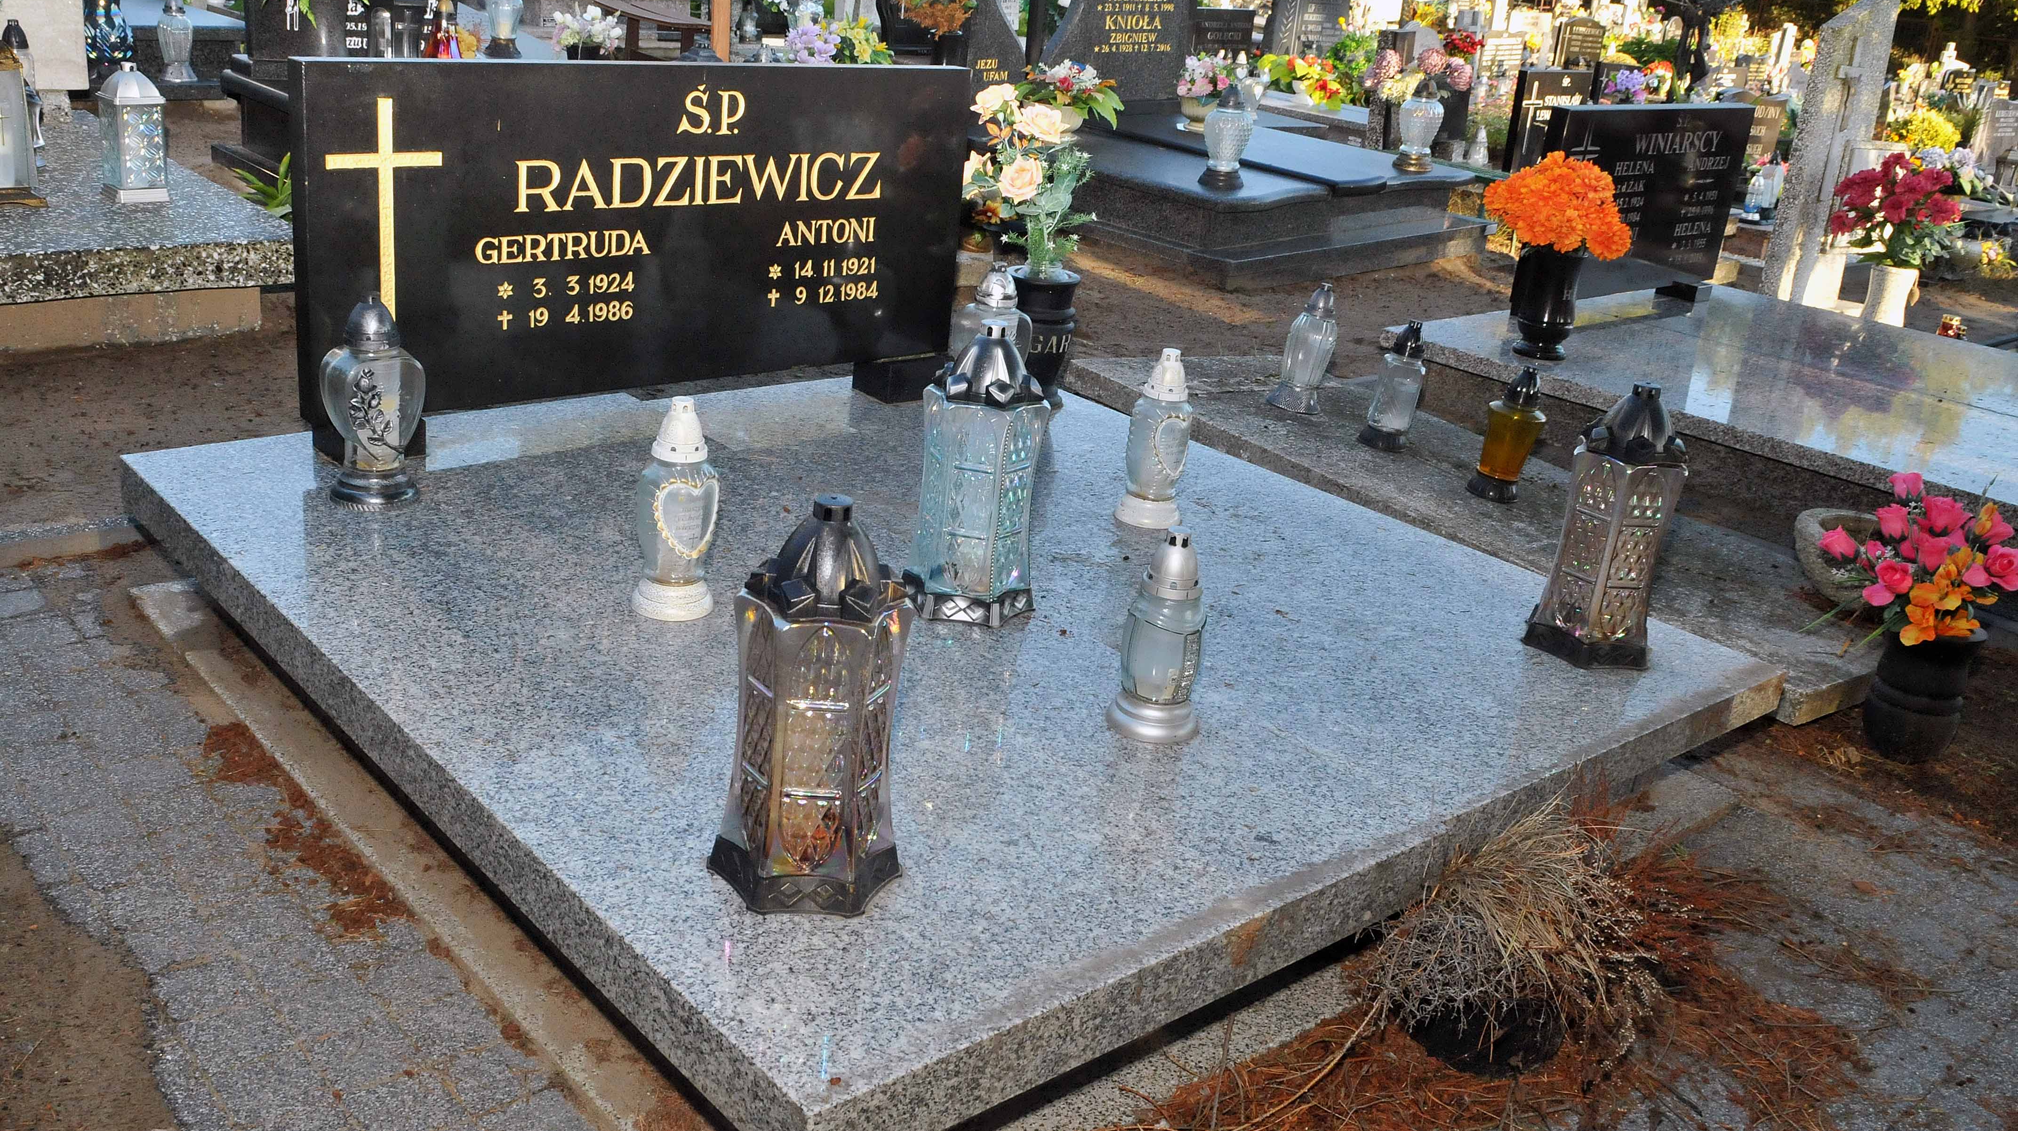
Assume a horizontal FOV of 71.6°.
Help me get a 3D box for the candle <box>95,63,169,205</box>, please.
[{"bbox_3d":[-2.053,-1.012,3.268,0.118,0.299,0.118,21,25,34],"label":"candle"}]

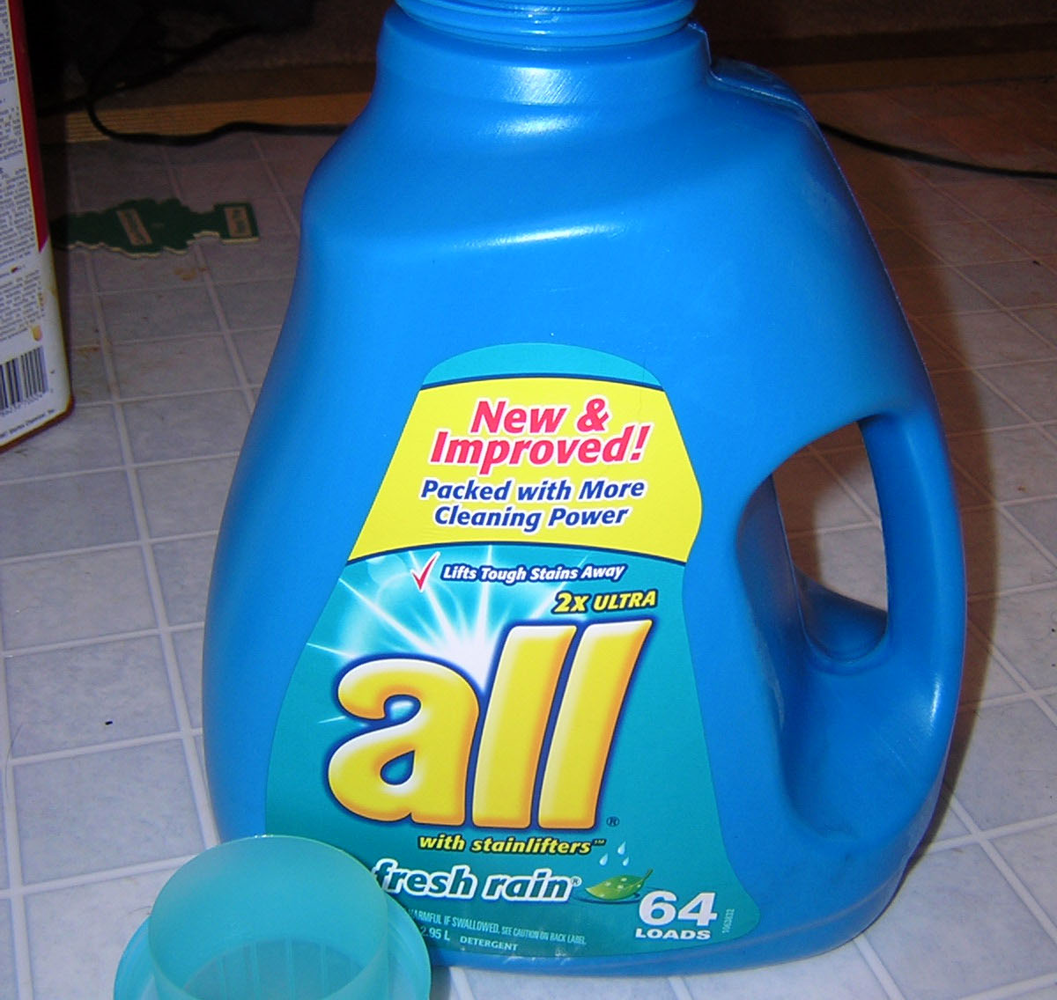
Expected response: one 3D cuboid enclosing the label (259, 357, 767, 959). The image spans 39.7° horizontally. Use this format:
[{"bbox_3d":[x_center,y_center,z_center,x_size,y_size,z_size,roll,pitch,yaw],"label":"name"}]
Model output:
[{"bbox_3d":[0.001,0.043,0.350,0.130,0.180,0.013,2,31,-3],"label":"label"}]

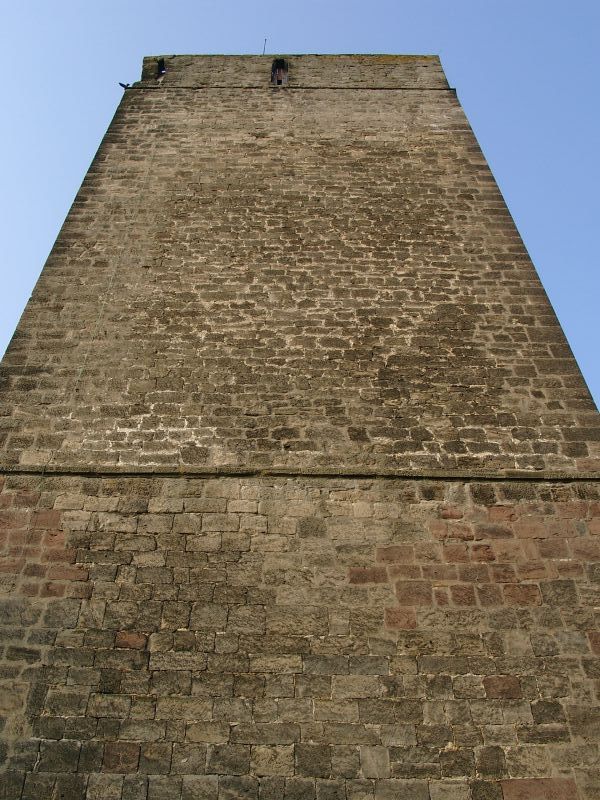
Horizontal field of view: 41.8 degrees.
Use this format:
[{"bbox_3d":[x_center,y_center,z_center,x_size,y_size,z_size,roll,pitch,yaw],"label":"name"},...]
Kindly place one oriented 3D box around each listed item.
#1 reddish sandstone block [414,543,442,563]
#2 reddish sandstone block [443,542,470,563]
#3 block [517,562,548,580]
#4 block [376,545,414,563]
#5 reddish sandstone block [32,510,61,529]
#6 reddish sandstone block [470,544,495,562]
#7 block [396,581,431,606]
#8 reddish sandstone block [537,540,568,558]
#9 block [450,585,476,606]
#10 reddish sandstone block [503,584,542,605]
[{"bbox_3d":[1.683,2.102,10.399,0.310,0.306,0.270,0,-49,-1],"label":"reddish sandstone block"},{"bbox_3d":[2.032,2.100,10.330,0.335,0.307,0.280,1,-50,-1],"label":"reddish sandstone block"},{"bbox_3d":[2.984,2.305,10.183,0.334,0.261,0.270,0,-49,-1],"label":"block"},{"bbox_3d":[1.247,2.112,10.380,0.453,0.272,0.270,0,-49,-1],"label":"block"},{"bbox_3d":[-3.391,1.709,10.582,0.364,0.327,0.280,1,-50,-1],"label":"reddish sandstone block"},{"bbox_3d":[2.391,2.115,10.395,0.247,0.272,0.270,0,-49,-1],"label":"reddish sandstone block"},{"bbox_3d":[1.430,2.506,9.830,0.433,0.378,0.280,1,-50,-1],"label":"block"},{"bbox_3d":[3.329,2.075,10.458,0.336,0.275,0.270,0,-49,-1],"label":"reddish sandstone block"},{"bbox_3d":[2.037,2.540,9.892,0.257,0.306,0.270,0,-49,-1],"label":"block"},{"bbox_3d":[2.756,2.533,9.849,0.443,0.304,0.280,1,-50,-1],"label":"reddish sandstone block"}]

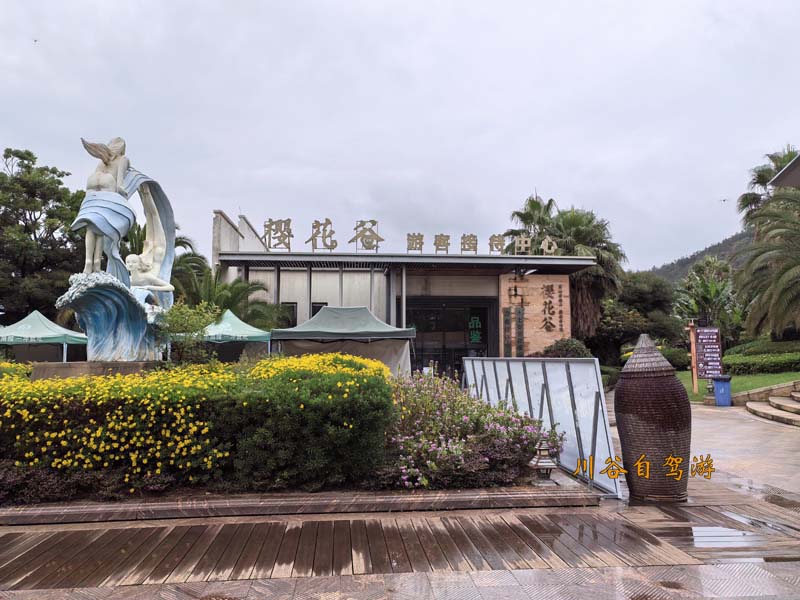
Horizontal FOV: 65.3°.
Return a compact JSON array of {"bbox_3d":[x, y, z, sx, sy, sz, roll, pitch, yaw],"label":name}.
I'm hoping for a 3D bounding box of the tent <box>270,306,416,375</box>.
[{"bbox_3d":[-1.895,1.689,20.927,4.500,2.915,3.000,0,-4,-5],"label":"tent"}]

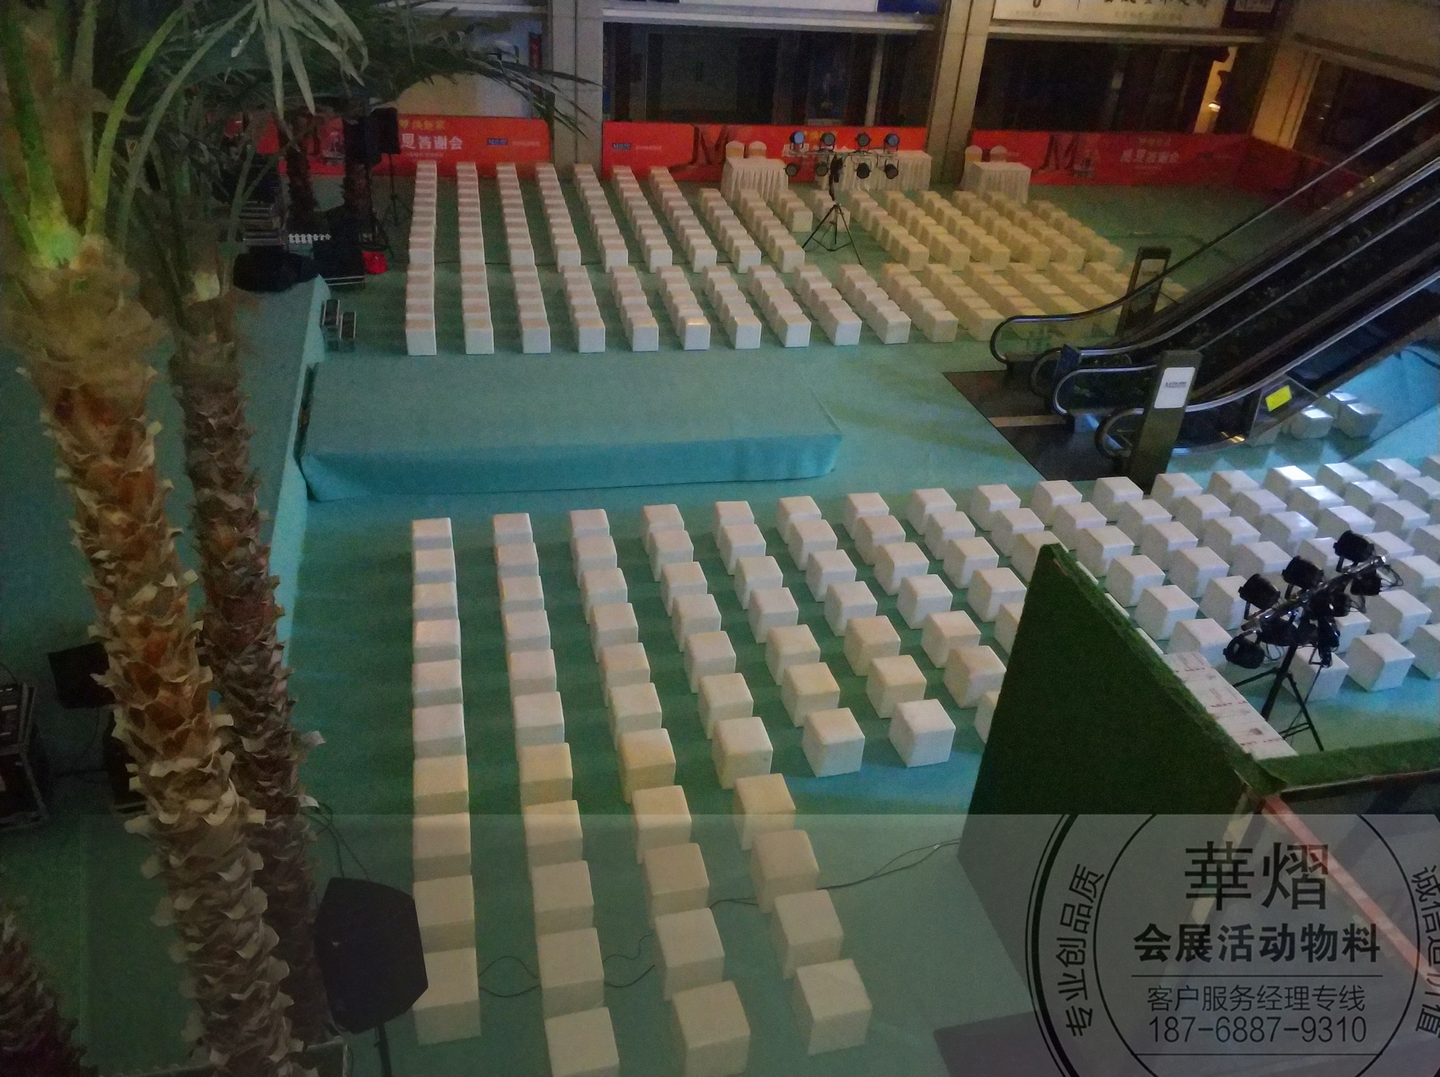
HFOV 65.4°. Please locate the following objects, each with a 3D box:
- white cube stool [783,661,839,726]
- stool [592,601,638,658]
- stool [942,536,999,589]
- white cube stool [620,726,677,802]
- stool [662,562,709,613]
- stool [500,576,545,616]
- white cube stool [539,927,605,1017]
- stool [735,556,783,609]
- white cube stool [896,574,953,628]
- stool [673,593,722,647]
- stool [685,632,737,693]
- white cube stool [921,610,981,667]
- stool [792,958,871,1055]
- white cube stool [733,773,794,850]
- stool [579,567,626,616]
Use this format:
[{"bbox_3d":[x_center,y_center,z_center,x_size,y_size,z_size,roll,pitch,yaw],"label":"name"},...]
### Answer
[{"bbox_3d":[0.852,1.460,10.497,0.405,0.386,0.405,-5,33,-14],"label":"white cube stool"},{"bbox_3d":[-1.024,0.924,10.962,0.400,0.390,0.395,-4,33,-14],"label":"stool"},{"bbox_3d":[2.842,0.280,12.679,0.400,0.400,0.400,-4,34,-14],"label":"stool"},{"bbox_3d":[-0.619,1.940,9.588,0.400,0.400,0.400,-4,34,-14],"label":"white cube stool"},{"bbox_3d":[-0.377,0.535,11.861,0.400,0.400,0.400,-4,33,-14],"label":"stool"},{"bbox_3d":[-2.005,0.671,11.437,0.400,0.400,0.400,-4,33,-14],"label":"stool"},{"bbox_3d":[-1.010,2.964,7.590,0.400,0.385,0.400,-3,32,-13],"label":"white cube stool"},{"bbox_3d":[0.421,0.473,12.050,0.400,0.395,0.400,-4,33,-13],"label":"stool"},{"bbox_3d":[2.185,0.677,11.964,0.400,0.400,0.400,-4,34,-14],"label":"white cube stool"},{"bbox_3d":[-0.231,0.845,11.190,0.400,0.390,0.395,-4,33,-14],"label":"stool"},{"bbox_3d":[-0.103,1.188,10.843,0.400,0.395,0.400,-4,33,-14],"label":"stool"},{"bbox_3d":[2.319,1.012,11.255,0.400,0.390,0.395,-5,33,-15],"label":"white cube stool"},{"bbox_3d":[0.752,3.175,7.615,0.400,0.390,0.401,-4,33,-14],"label":"stool"},{"bbox_3d":[0.348,2.211,9.088,0.400,0.390,0.401,-4,33,-13],"label":"white cube stool"},{"bbox_3d":[-1.175,0.593,11.468,0.400,0.390,0.395,-5,33,-14],"label":"stool"}]

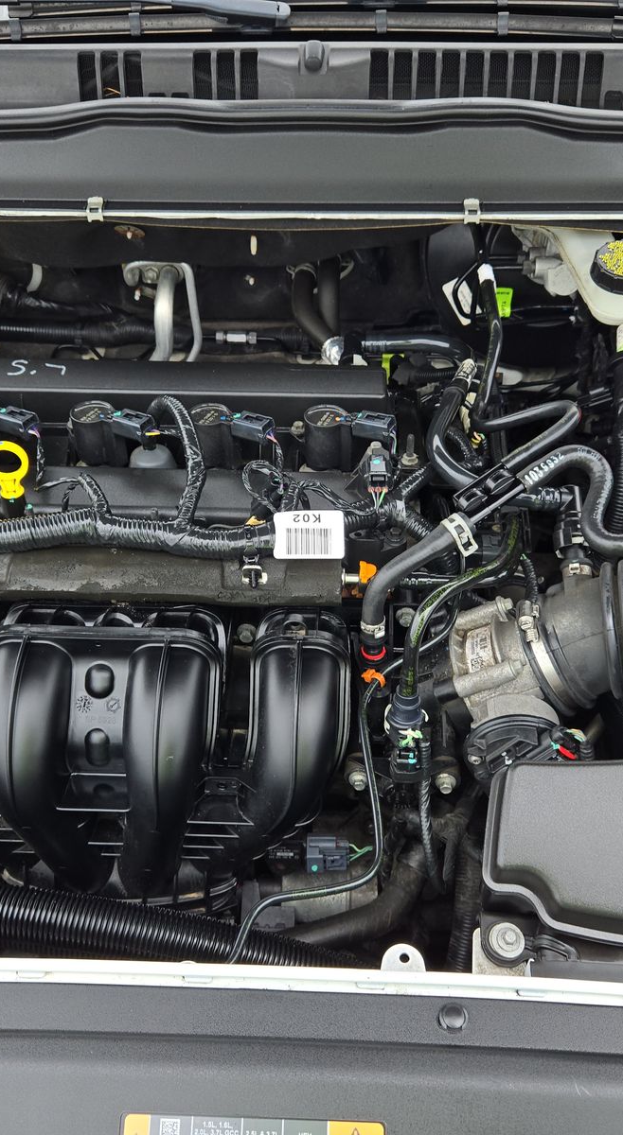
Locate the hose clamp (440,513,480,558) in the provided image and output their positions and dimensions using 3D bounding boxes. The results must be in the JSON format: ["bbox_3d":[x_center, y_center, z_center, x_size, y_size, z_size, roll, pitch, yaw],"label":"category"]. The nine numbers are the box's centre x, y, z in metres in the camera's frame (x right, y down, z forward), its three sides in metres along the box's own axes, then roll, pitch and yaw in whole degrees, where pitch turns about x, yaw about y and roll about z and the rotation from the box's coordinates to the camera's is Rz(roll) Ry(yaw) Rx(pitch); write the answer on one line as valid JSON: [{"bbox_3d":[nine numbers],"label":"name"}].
[{"bbox_3d":[0.111,-0.023,0.750,0.017,0.030,0.030,-30,50,0],"label":"hose clamp"}]

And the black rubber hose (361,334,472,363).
[{"bbox_3d":[0.090,-0.192,0.881,0.105,0.026,0.036,1,46,1],"label":"black rubber hose"}]

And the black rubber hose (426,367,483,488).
[{"bbox_3d":[0.116,-0.114,0.820,0.046,0.075,0.085,2,46,3],"label":"black rubber hose"}]

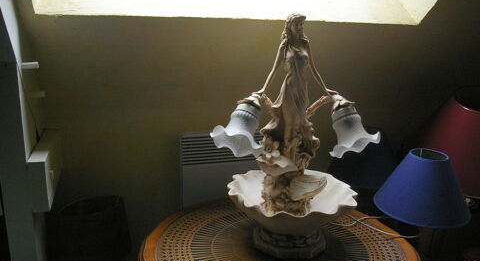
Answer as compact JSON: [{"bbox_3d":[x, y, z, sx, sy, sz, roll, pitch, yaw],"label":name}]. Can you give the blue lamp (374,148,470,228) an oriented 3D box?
[{"bbox_3d":[0.498,0.133,1.116,0.246,0.149,0.246,-1,19,0],"label":"blue lamp"}]

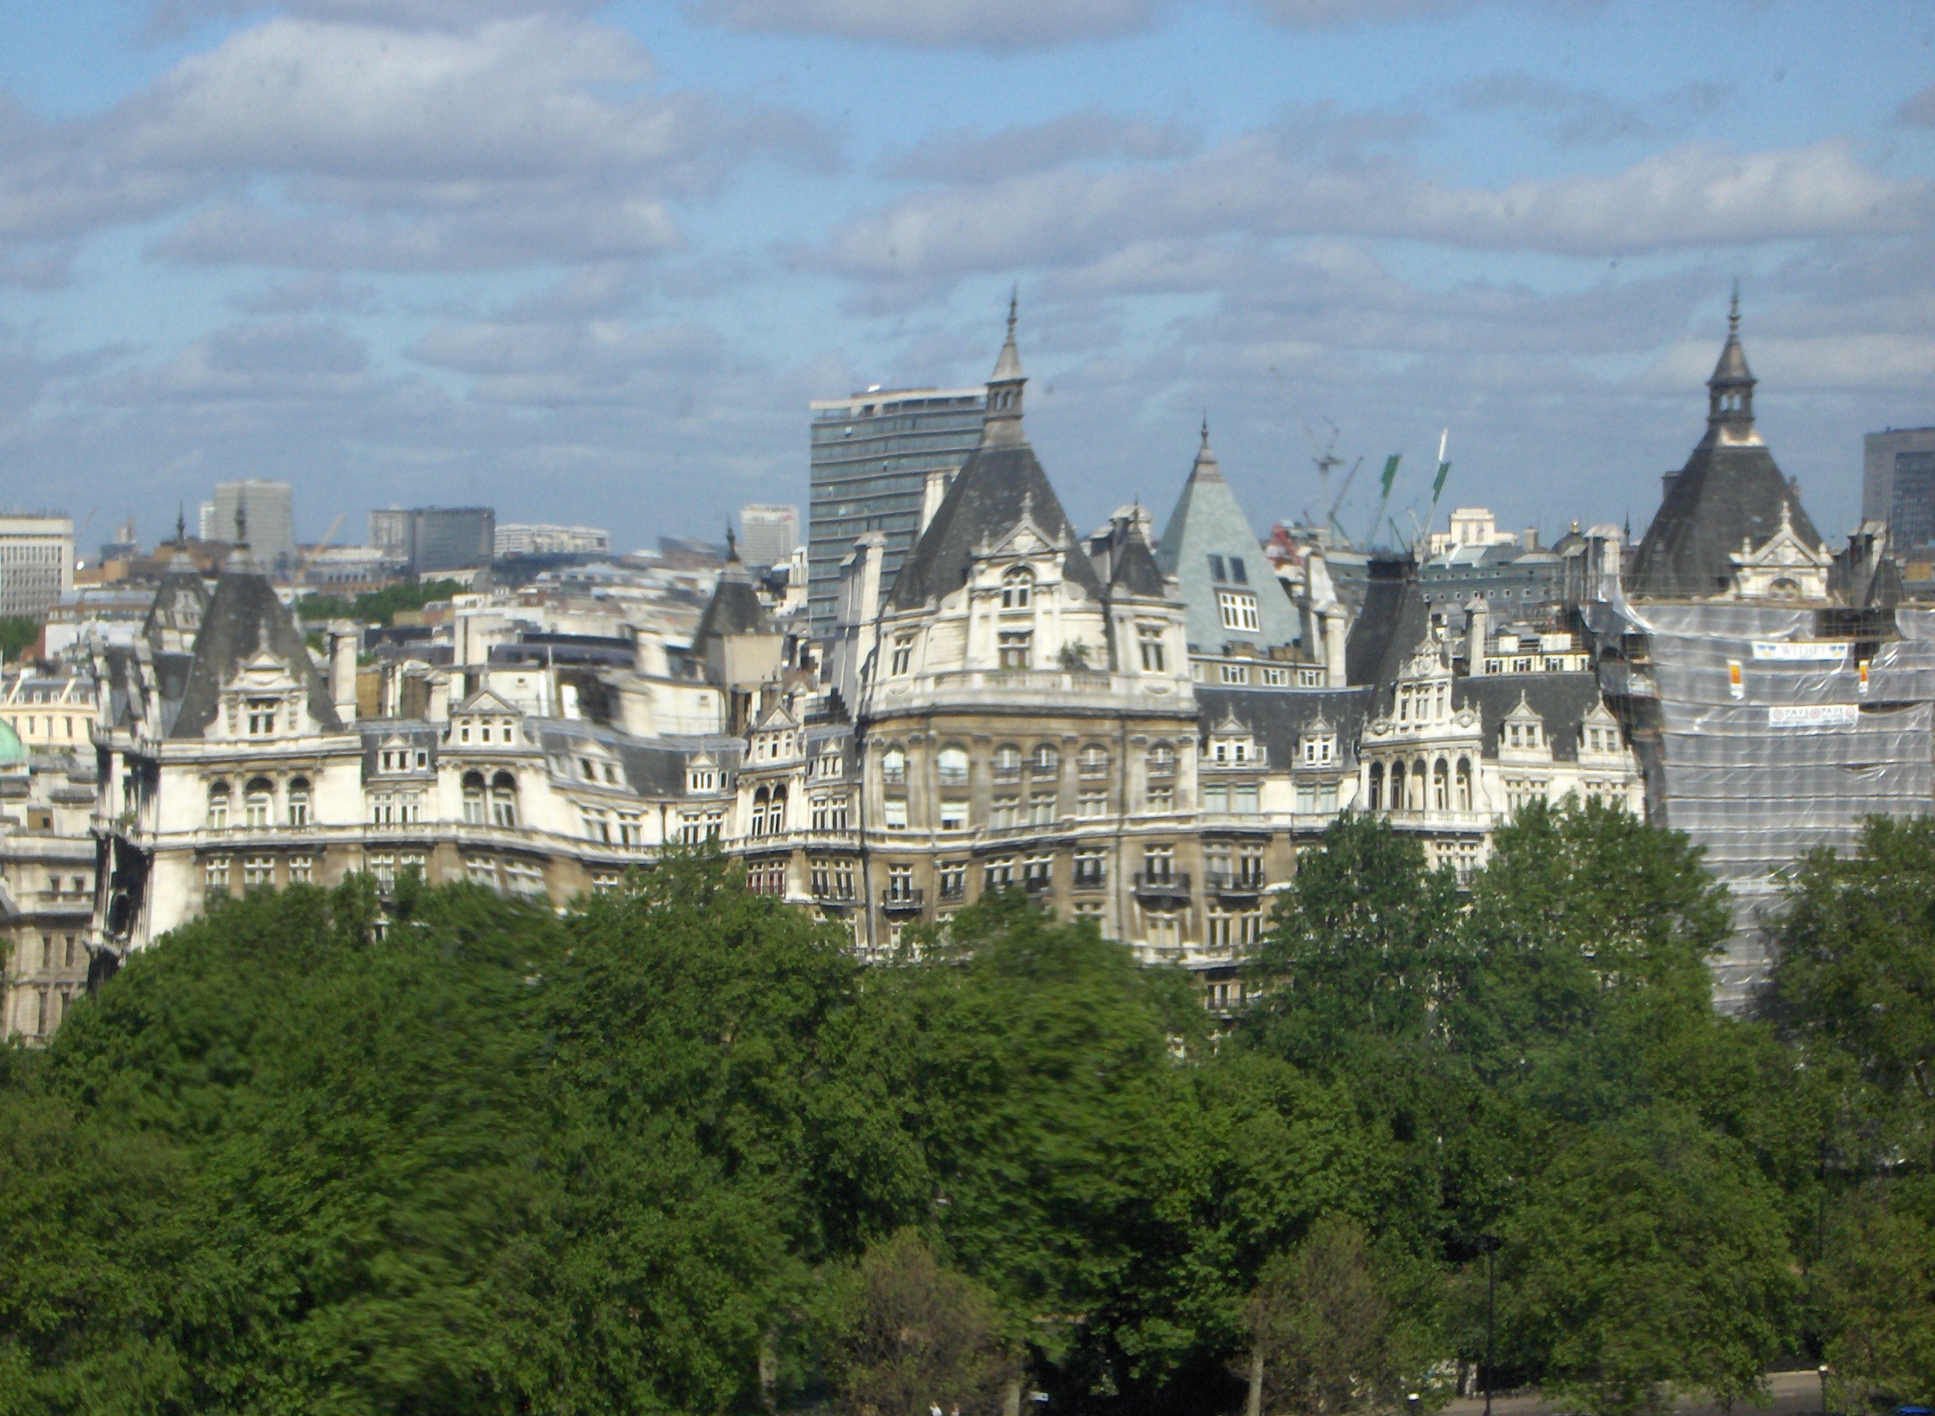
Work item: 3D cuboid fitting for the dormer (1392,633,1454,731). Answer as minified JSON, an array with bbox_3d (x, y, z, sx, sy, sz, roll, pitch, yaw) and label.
[{"bbox_3d":[29.905,-1.843,384.500,3.750,6.400,1.800,0,1,-15],"label":"dormer"}]

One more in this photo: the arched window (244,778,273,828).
[{"bbox_3d":[-44.090,5.921,365.000,1.750,3.050,0.400,0,1,-15],"label":"arched window"}]

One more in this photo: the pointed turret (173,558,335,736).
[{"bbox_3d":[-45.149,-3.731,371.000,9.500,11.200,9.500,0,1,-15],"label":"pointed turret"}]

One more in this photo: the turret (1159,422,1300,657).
[{"bbox_3d":[16.590,-11.850,409.000,10.500,16.900,10.500,-1,2,-20],"label":"turret"}]

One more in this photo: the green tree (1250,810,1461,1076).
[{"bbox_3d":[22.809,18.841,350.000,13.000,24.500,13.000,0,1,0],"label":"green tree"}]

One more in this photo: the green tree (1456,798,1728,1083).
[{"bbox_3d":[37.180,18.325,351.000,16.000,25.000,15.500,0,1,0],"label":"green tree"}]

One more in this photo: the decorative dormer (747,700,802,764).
[{"bbox_3d":[-12.680,1.590,386.000,3.800,4.200,2.500,0,2,-14],"label":"decorative dormer"}]

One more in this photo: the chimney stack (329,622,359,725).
[{"bbox_3d":[-40.900,-2.230,385.000,1.600,6.700,2.200,0,2,-12],"label":"chimney stack"}]

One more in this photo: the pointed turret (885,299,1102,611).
[{"bbox_3d":[1.607,-16.345,384.000,11.400,20.300,11.400,0,1,-15],"label":"pointed turret"}]

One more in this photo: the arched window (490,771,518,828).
[{"bbox_3d":[-30.170,5.940,381.500,1.900,3.750,0.500,0,1,-8],"label":"arched window"}]

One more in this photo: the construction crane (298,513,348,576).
[{"bbox_3d":[-164.573,-41.716,1500.000,12.500,16.000,3.000,0,1,0],"label":"construction crane"}]

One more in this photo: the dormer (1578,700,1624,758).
[{"bbox_3d":[41.978,1.397,389.000,2.650,3.850,1.700,0,1,-15],"label":"dormer"}]

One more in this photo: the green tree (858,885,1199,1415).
[{"bbox_3d":[3.389,23.420,315.000,18.200,27.500,17.500,0,1,0],"label":"green tree"}]

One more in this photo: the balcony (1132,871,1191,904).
[{"bbox_3d":[12.760,11.810,387.000,3.800,2.000,1.200,0,1,-10],"label":"balcony"}]

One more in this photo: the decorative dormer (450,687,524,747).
[{"bbox_3d":[-31.420,0.690,383.000,4.900,3.850,2.500,0,1,-8],"label":"decorative dormer"}]

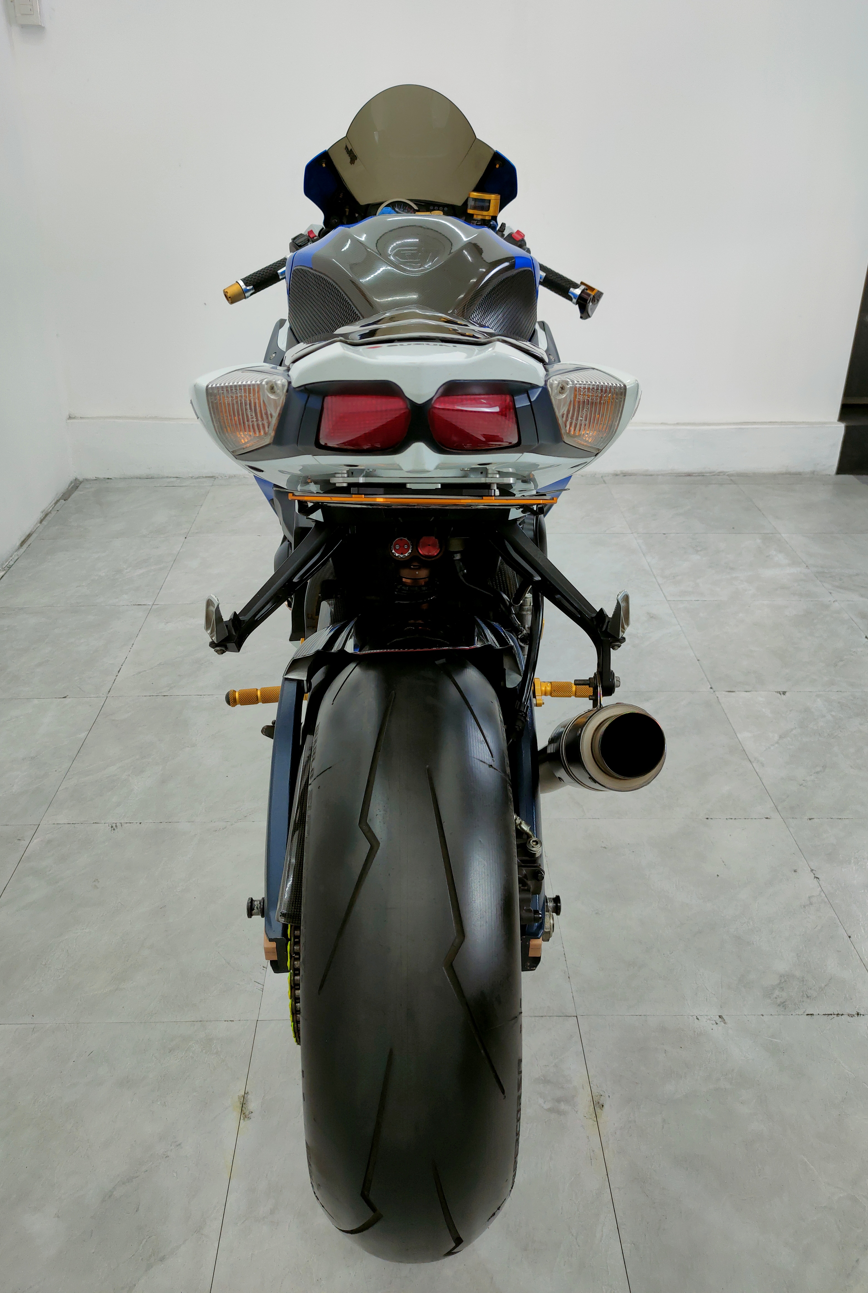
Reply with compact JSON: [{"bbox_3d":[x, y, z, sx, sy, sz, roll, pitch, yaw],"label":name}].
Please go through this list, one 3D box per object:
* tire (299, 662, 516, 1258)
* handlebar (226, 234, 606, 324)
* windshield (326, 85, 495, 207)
[{"bbox_3d":[-0.025,0.314,1.311,0.195,0.644,0.644,0,24,-1],"label":"tire"},{"bbox_3d":[-0.041,-0.657,2.138,0.680,0.130,0.200,0,24,-1],"label":"handlebar"},{"bbox_3d":[-0.045,-0.959,2.309,0.330,0.225,0.340,0,24,-1],"label":"windshield"}]

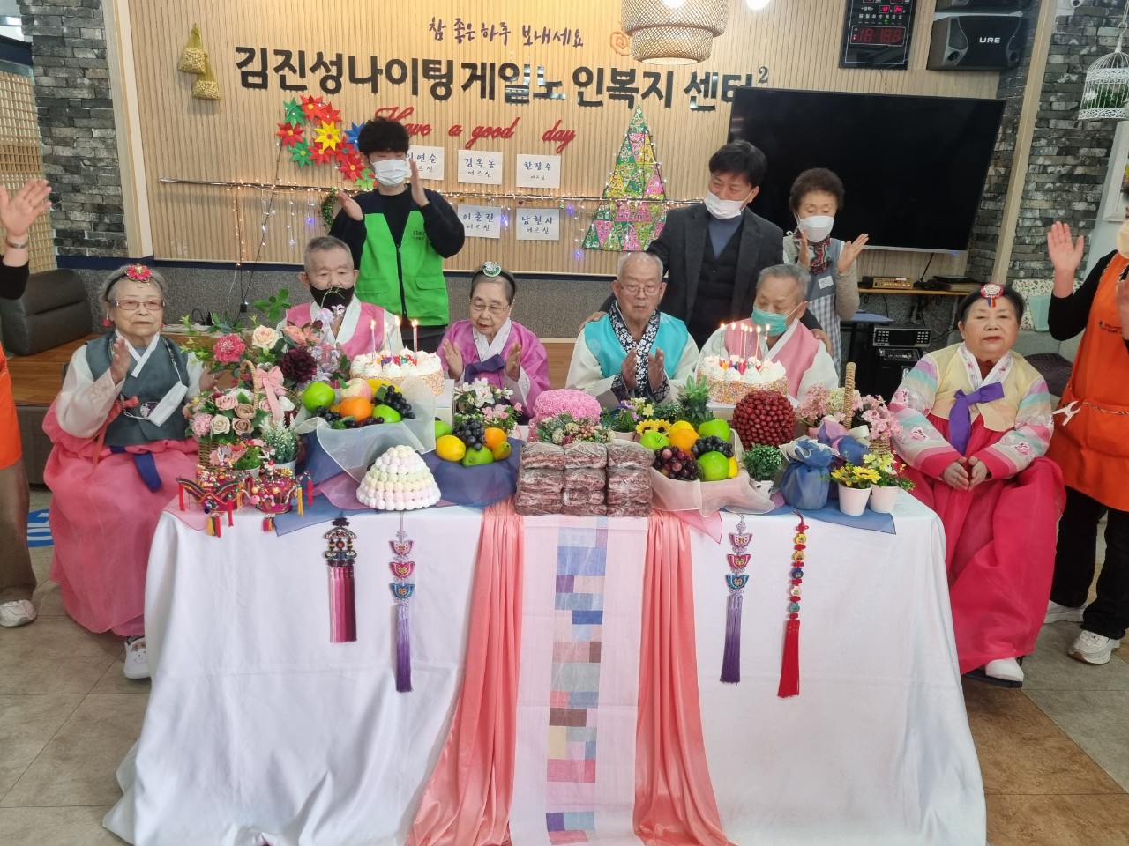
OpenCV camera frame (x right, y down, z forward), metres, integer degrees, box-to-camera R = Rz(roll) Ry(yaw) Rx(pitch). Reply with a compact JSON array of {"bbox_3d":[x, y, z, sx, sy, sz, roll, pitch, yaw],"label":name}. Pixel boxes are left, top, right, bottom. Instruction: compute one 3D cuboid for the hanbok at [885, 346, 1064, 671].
[{"bbox_3d":[1.262,0.228,2.667,0.540,0.930,0.600,8,17,19],"label":"hanbok"}]

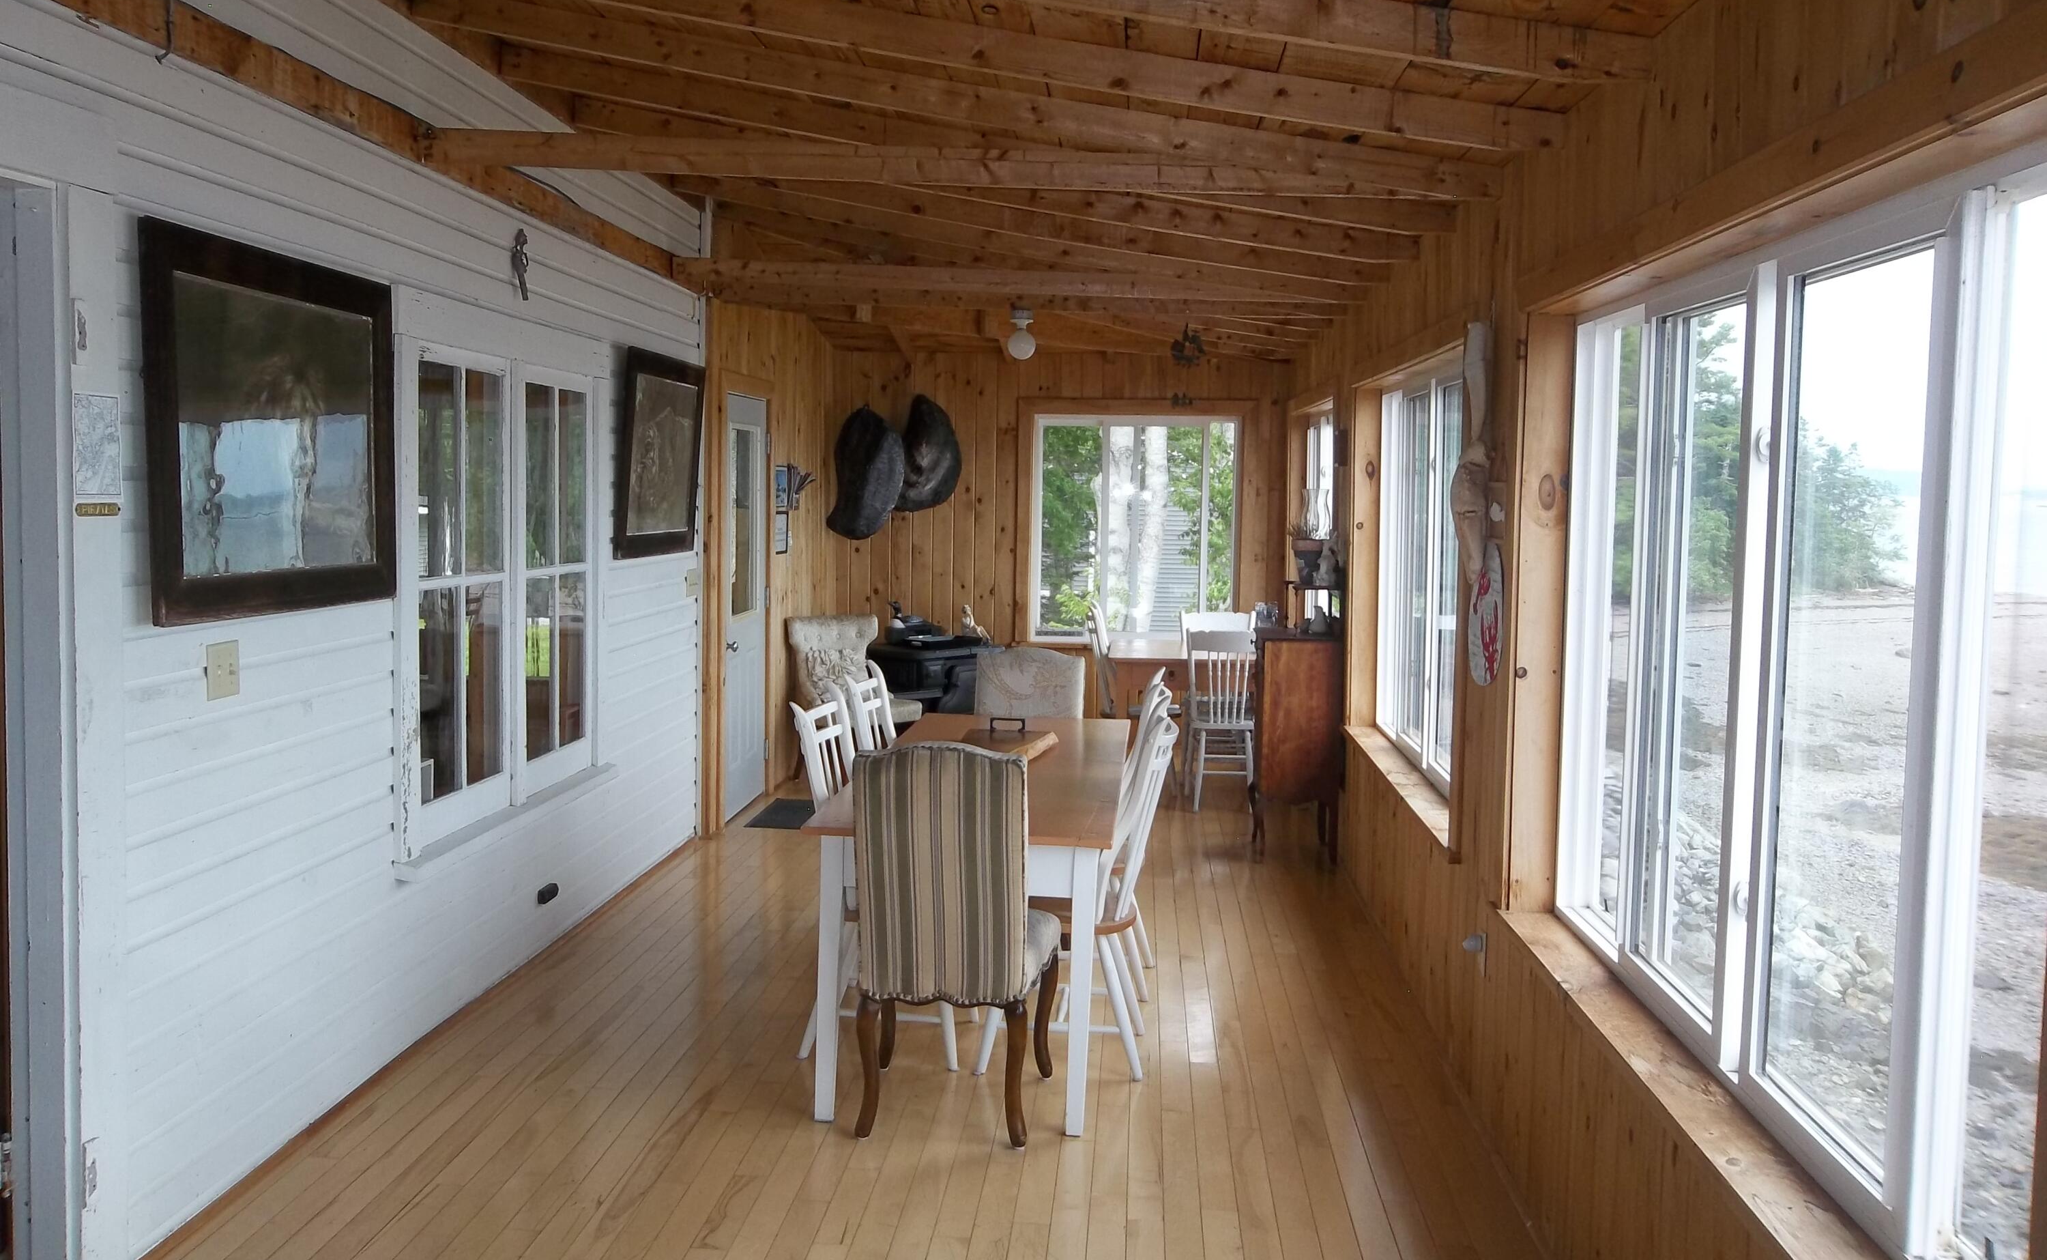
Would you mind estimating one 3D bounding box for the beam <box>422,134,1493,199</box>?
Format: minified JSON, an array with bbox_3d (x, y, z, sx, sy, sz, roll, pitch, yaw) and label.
[{"bbox_3d":[-0.208,-1.225,4.213,2.854,0.095,0.045,4,5,6],"label":"beam"}]

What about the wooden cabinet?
[{"bbox_3d":[1.189,0.506,7.034,0.370,0.980,0.450,1,5,4],"label":"wooden cabinet"}]

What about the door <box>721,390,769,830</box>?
[{"bbox_3d":[-1.375,-0.129,7.879,0.050,2.020,0.810,1,5,4],"label":"door"}]

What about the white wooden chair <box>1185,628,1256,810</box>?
[{"bbox_3d":[1.024,0.440,8.147,0.420,0.910,0.490,1,5,4],"label":"white wooden chair"}]

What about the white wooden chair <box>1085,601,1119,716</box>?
[{"bbox_3d":[0.575,0.360,8.515,0.500,0.990,0.430,1,5,4],"label":"white wooden chair"}]

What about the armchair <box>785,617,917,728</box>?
[{"bbox_3d":[-0.934,0.380,8.666,0.590,0.880,0.630,-3,6,-38],"label":"armchair"}]

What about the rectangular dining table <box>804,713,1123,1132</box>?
[{"bbox_3d":[-0.086,0.787,4.967,0.780,0.750,2.050,1,5,5],"label":"rectangular dining table"}]

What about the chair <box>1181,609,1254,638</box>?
[{"bbox_3d":[1.101,0.365,9.000,0.420,0.910,0.480,1,5,4],"label":"chair"}]

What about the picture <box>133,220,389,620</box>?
[{"bbox_3d":[-1.697,-0.446,3.662,0.040,0.820,1.040,1,5,4],"label":"picture"}]

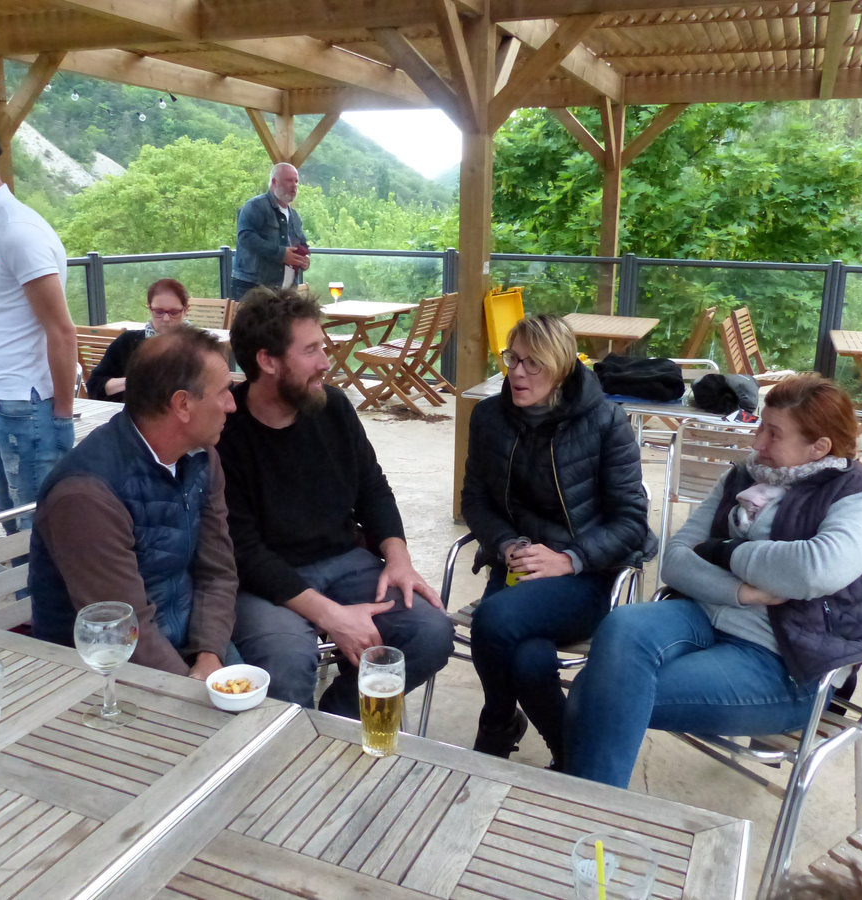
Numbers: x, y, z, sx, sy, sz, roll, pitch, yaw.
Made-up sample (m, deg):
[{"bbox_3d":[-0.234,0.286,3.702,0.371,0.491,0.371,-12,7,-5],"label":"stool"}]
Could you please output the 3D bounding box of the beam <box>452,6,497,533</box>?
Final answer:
[{"bbox_3d":[0.226,-0.856,4.502,0.125,2.480,0.115,7,15,24],"label":"beam"}]

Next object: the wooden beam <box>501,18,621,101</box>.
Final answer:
[{"bbox_3d":[0.832,-2.427,5.563,0.080,0.220,3.050,6,16,21],"label":"wooden beam"}]

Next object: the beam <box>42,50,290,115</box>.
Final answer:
[{"bbox_3d":[-1.921,-2.732,6.608,0.080,0.220,3.000,6,16,21],"label":"beam"}]

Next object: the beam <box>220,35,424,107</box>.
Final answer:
[{"bbox_3d":[-0.612,-2.541,5.969,0.085,0.190,2.800,7,15,24],"label":"beam"}]

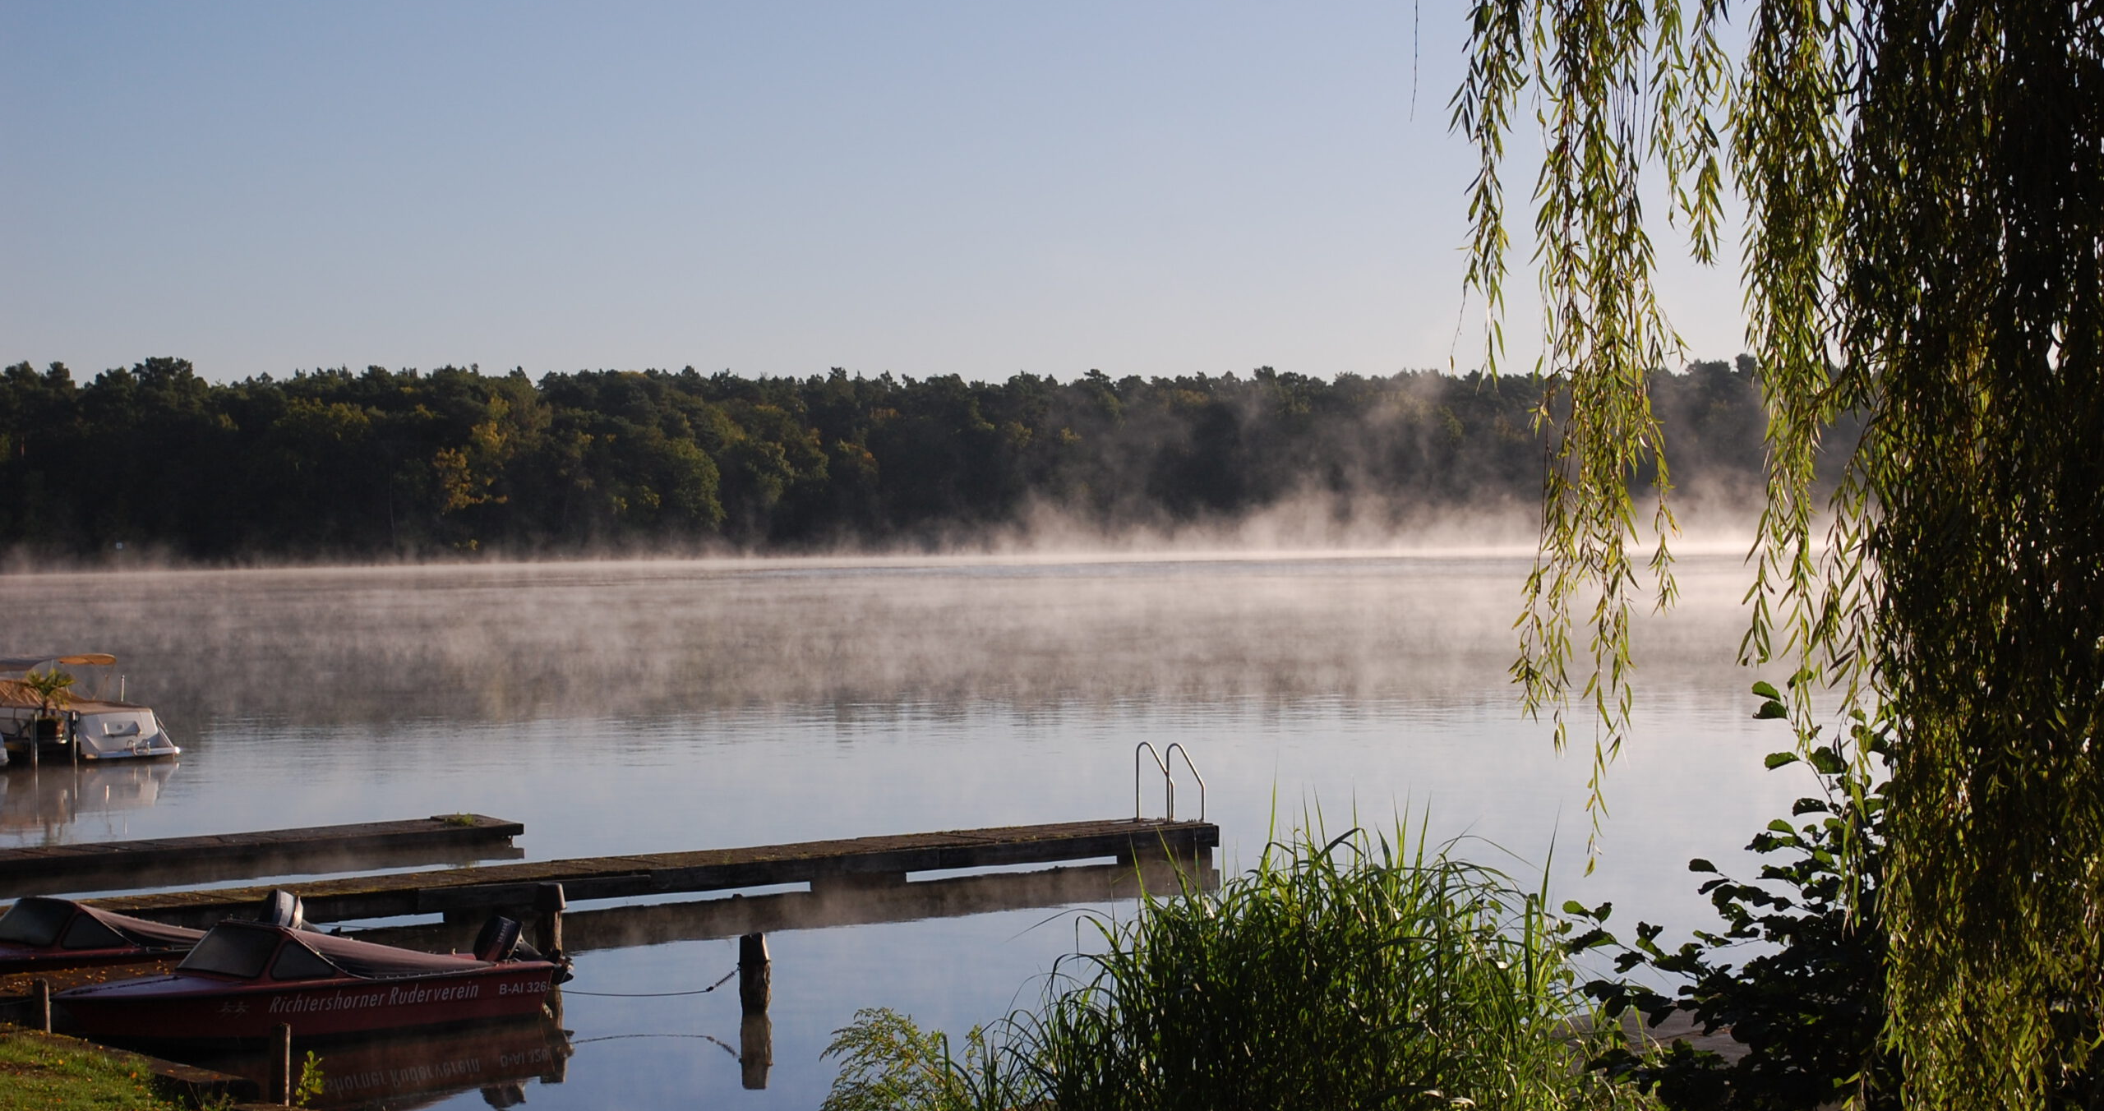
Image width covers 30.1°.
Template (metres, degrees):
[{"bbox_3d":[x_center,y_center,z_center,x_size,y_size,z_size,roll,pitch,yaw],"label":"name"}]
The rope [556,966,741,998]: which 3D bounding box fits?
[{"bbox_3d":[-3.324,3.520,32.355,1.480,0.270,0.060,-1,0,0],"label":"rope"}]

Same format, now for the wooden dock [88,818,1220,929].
[{"bbox_3d":[-4.808,3.553,42.302,16.000,0.370,1.780,-1,1,-39],"label":"wooden dock"}]

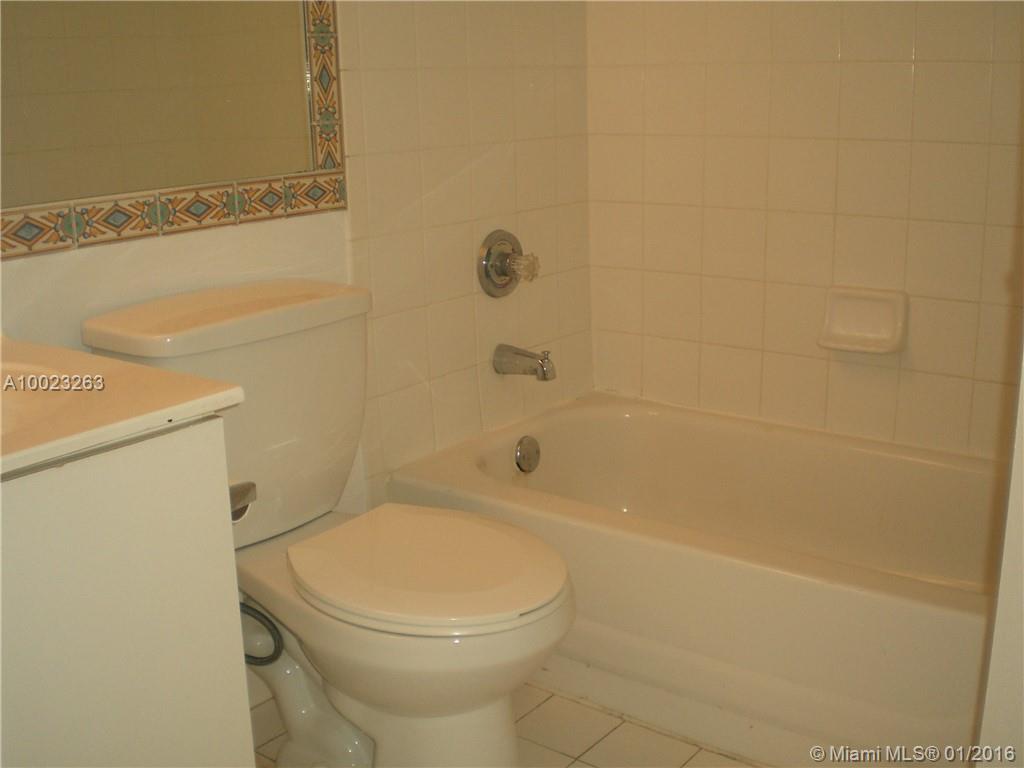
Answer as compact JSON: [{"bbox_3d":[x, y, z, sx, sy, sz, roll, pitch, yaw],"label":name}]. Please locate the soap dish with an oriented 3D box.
[{"bbox_3d":[0.710,-0.127,2.274,0.172,0.125,0.062,10,19,36],"label":"soap dish"}]

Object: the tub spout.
[{"bbox_3d":[0.030,-0.044,2.415,0.142,0.071,0.054,10,19,36],"label":"tub spout"}]

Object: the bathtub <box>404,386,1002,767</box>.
[{"bbox_3d":[0.569,0.361,2.092,1.509,0.356,0.747,10,19,36],"label":"bathtub"}]

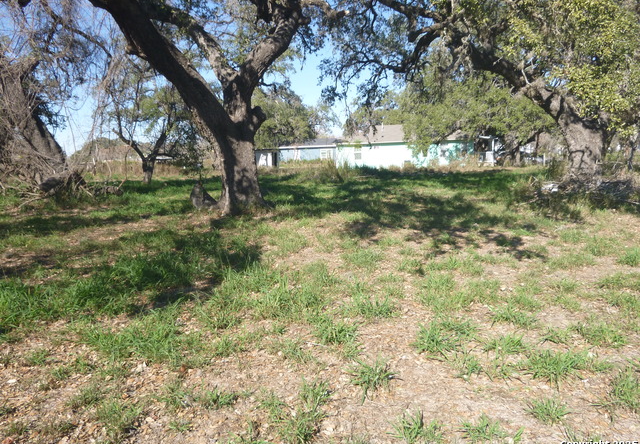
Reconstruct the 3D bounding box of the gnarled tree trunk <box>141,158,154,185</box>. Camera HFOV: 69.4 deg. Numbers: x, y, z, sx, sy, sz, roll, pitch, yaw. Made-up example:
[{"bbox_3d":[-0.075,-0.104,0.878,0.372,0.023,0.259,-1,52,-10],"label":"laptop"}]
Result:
[{"bbox_3d":[-8.400,-2.460,22.500,0.640,1.270,0.580,0,8,0],"label":"gnarled tree trunk"}]

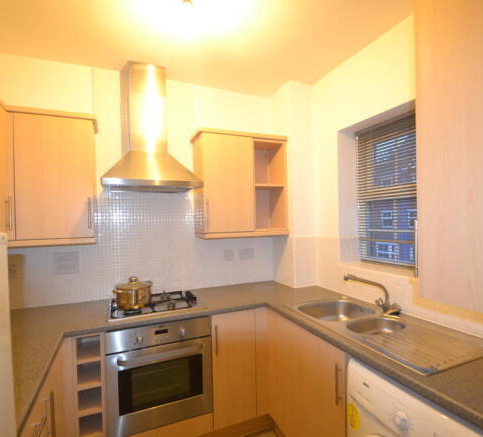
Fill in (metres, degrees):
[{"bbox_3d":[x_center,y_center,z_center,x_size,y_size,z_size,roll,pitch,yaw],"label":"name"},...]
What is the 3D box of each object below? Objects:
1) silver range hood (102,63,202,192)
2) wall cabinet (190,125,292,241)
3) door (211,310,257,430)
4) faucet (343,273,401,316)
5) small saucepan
[{"bbox_3d":[-0.640,-0.651,1.948,0.607,0.911,0.467,-1,-1,-23],"label":"silver range hood"},{"bbox_3d":[-0.005,-0.257,2.280,0.733,0.814,0.345,-1,-1,-23],"label":"wall cabinet"},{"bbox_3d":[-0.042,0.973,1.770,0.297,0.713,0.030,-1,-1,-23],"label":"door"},{"bbox_3d":[0.776,0.455,1.634,0.314,0.223,0.142,-1,-1,22],"label":"faucet"},{"bbox_3d":[-0.686,0.463,1.745,0.192,0.180,0.265,-2,-1,38],"label":"small saucepan"}]

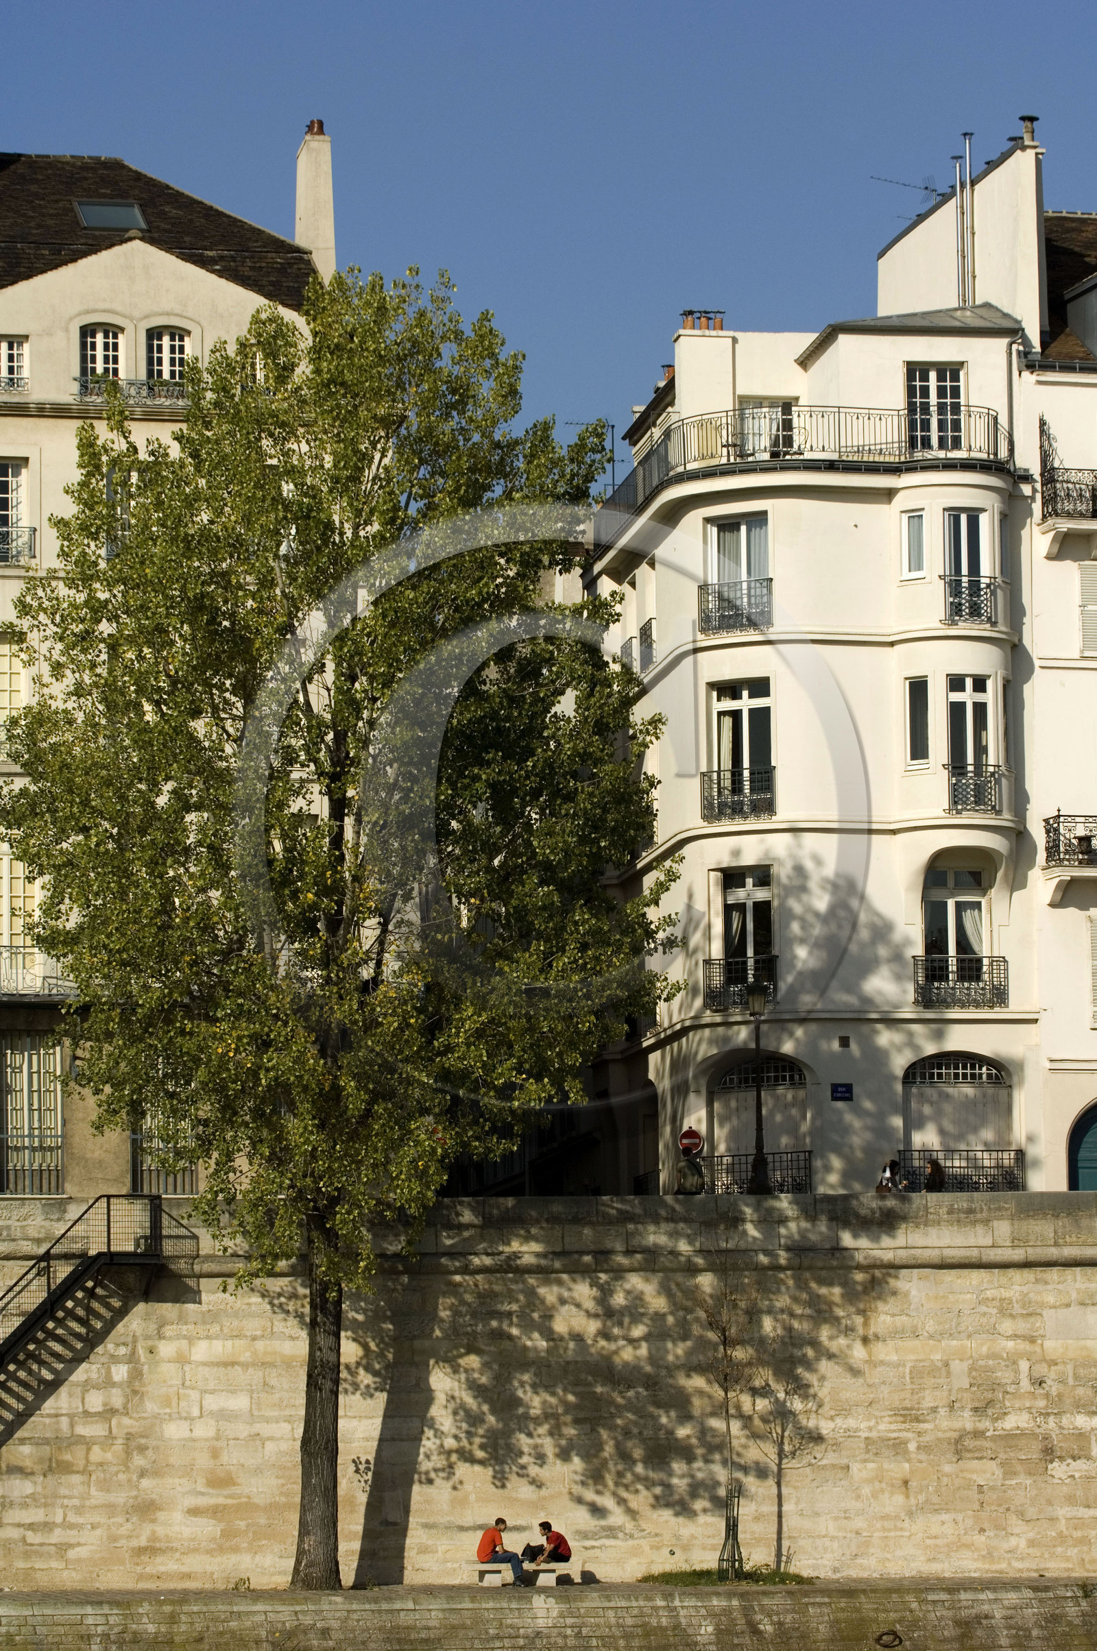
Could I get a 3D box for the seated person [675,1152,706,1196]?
[{"bbox_3d":[2.570,6.573,108.500,0.500,1.280,0.700,1,-6,-18],"label":"seated person"}]

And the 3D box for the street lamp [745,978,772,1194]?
[{"bbox_3d":[3.744,4.713,104.826,0.460,4.100,0.460,-1,-5,0],"label":"street lamp"}]

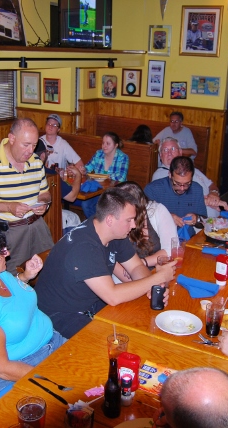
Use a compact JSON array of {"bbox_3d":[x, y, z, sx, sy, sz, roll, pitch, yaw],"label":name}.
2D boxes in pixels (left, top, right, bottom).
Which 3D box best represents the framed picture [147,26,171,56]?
[{"bbox_3d":[0.699,-2.595,7.214,0.370,0.429,0.030,11,21,28],"label":"framed picture"}]

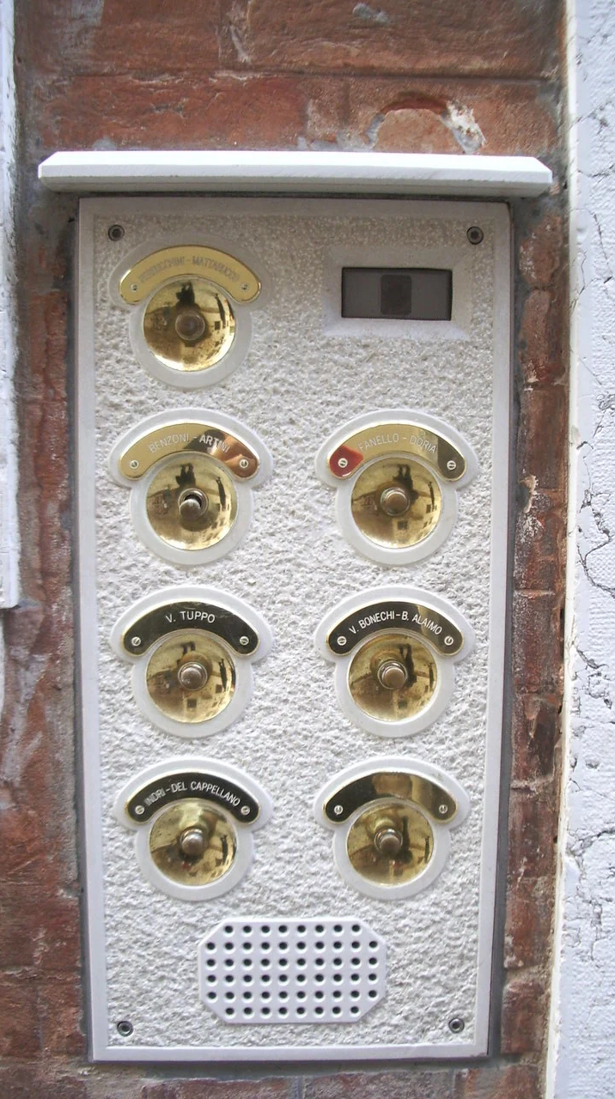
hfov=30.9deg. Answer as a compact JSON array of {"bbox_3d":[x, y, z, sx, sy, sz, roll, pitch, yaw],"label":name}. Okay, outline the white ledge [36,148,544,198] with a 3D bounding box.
[{"bbox_3d":[-0.006,-0.226,0.663,0.298,0.021,0.036,0,6,-2],"label":"white ledge"}]

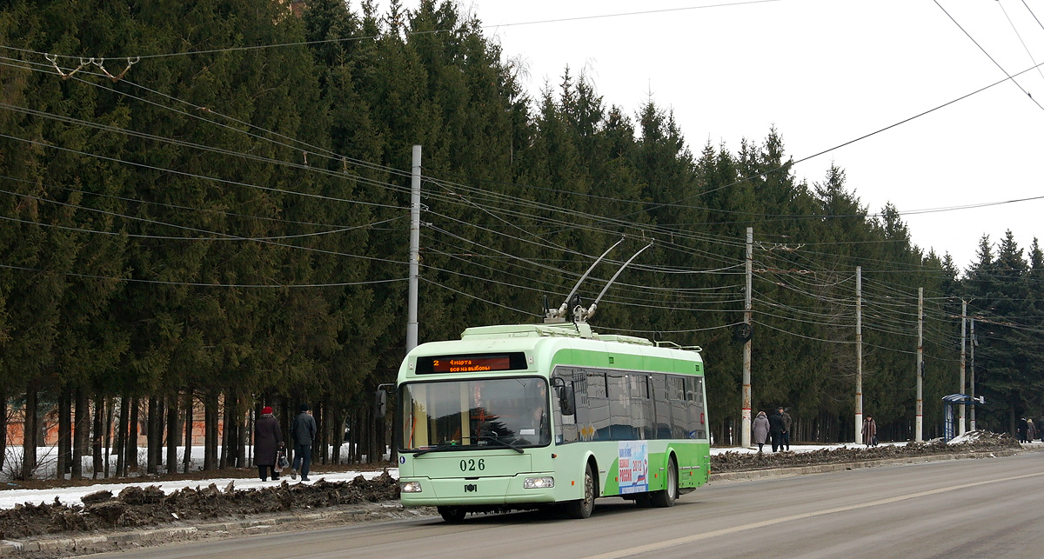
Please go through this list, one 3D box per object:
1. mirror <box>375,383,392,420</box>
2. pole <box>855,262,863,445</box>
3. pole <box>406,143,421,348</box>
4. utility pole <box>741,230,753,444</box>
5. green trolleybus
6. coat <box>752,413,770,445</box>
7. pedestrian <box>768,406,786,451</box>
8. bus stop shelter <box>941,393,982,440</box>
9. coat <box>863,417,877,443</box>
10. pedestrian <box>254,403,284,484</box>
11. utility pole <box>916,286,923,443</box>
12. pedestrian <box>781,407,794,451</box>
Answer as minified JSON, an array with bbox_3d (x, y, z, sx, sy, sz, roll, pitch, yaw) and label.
[{"bbox_3d":[-2.270,2.001,36.400,0.270,0.560,0.200,-4,-5,35],"label":"mirror"},{"bbox_3d":[17.500,3.937,115.863,0.340,9.230,0.340,0,-3,20],"label":"pole"},{"bbox_3d":[-2.959,0.725,61.000,0.300,8.800,0.300,0,-4,19],"label":"pole"},{"bbox_3d":[9.510,2.427,93.763,0.350,9.250,0.350,0,-3,20],"label":"utility pole"},{"bbox_3d":[0.886,2.580,40.300,2.550,3.200,11.600,-3,-4,17],"label":"green trolleybus"},{"bbox_3d":[9.472,5.896,88.300,0.680,1.300,0.450,0,-3,18],"label":"coat"},{"bbox_3d":[10.078,5.965,88.300,0.640,1.750,0.420,0,-3,18],"label":"pedestrian"},{"bbox_3d":[24.900,7.858,126.000,2.000,2.750,4.000,-1,-4,19],"label":"bus stop shelter"},{"bbox_3d":[17.596,7.686,113.000,0.680,1.250,0.450,-1,-4,15],"label":"coat"},{"bbox_3d":[-5.482,3.582,48.500,0.600,1.640,0.450,-1,-4,19],"label":"pedestrian"},{"bbox_3d":[23.821,5.138,133.463,0.340,9.230,0.340,0,-3,20],"label":"utility pole"},{"bbox_3d":[10.529,5.994,89.300,0.580,1.750,0.400,-1,-4,30],"label":"pedestrian"}]

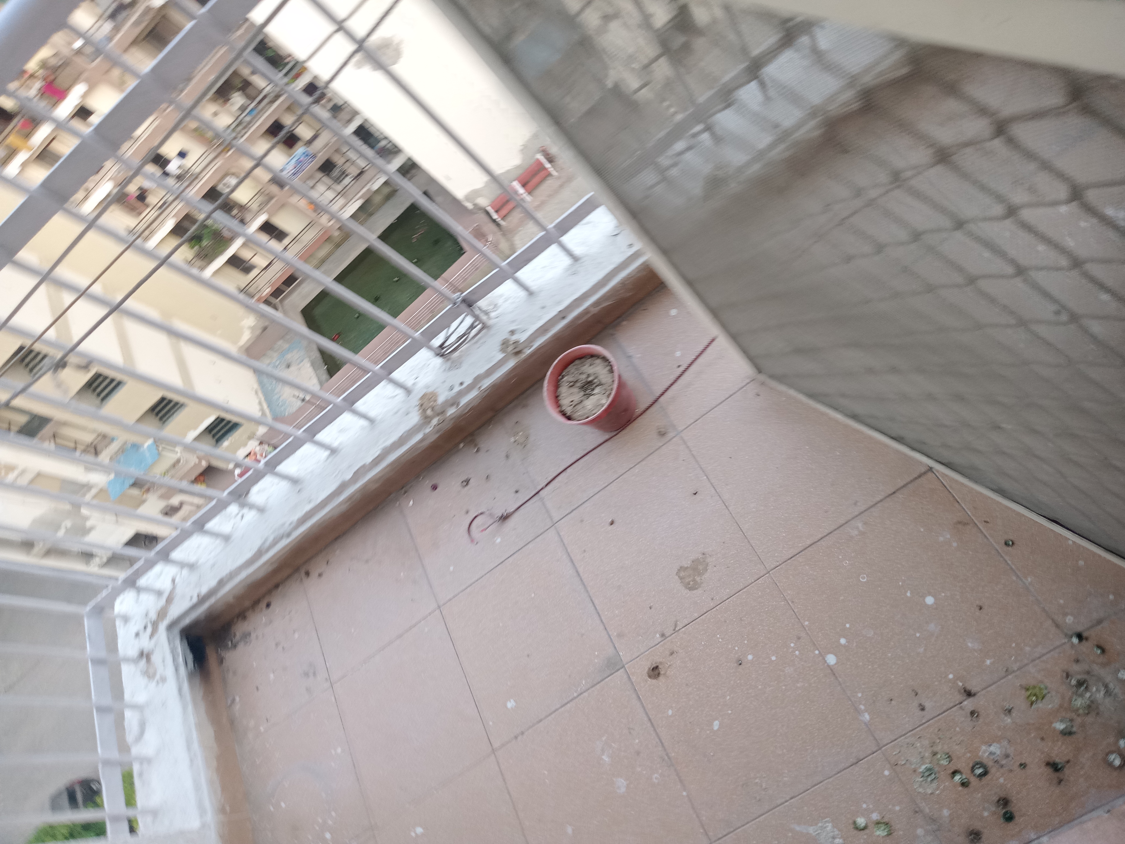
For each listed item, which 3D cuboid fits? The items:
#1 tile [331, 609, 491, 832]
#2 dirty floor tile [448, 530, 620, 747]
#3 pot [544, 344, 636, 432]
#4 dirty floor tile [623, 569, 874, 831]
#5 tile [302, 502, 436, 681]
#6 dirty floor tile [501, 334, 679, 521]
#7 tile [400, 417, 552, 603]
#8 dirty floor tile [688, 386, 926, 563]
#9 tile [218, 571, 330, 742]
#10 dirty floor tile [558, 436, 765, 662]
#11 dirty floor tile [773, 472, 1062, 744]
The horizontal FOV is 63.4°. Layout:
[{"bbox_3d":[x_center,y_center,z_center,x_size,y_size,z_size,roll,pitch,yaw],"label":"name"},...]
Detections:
[{"bbox_3d":[-0.299,0.574,1.768,0.302,0.015,0.302,-37,58,15],"label":"tile"},{"bbox_3d":[-0.065,0.399,1.692,0.302,0.015,0.302,-37,58,15],"label":"dirty floor tile"},{"bbox_3d":[0.064,-0.051,1.693,0.153,0.124,0.153,-11,68,27],"label":"pot"},{"bbox_3d":[0.290,0.453,1.460,0.302,0.015,0.302,-37,58,15],"label":"dirty floor tile"},{"bbox_3d":[-0.413,0.358,1.914,0.302,0.015,0.266,-37,58,15],"label":"tile"},{"bbox_3d":[0.055,0.008,1.761,0.302,0.015,0.266,-37,58,15],"label":"dirty floor tile"},{"bbox_3d":[-0.179,0.183,1.837,0.302,0.015,0.266,-37,58,15],"label":"tile"},{"bbox_3d":[0.403,0.048,1.539,0.302,0.015,0.302,-37,58,15],"label":"dirty floor tile"},{"bbox_3d":[-0.633,0.524,1.986,0.269,0.015,0.266,-37,58,15],"label":"tile"},{"bbox_3d":[0.169,0.223,1.615,0.302,0.015,0.302,-37,58,15],"label":"dirty floor tile"},{"bbox_3d":[0.524,0.278,1.384,0.302,0.015,0.302,-37,58,15],"label":"dirty floor tile"}]

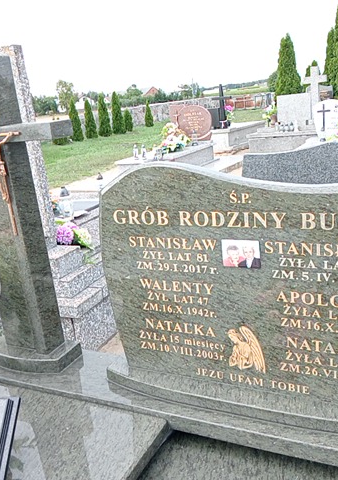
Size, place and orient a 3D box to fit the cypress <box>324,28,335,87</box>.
[{"bbox_3d":[5.872,-5.837,18.567,0.734,3.277,0.734,-6,15,0],"label":"cypress"}]

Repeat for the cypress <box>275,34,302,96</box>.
[{"bbox_3d":[3.835,-4.963,16.597,0.870,3.054,0.870,-6,15,0],"label":"cypress"}]

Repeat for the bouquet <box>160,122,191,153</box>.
[{"bbox_3d":[0.091,-2.328,11.727,0.660,0.600,0.580,2,18,29],"label":"bouquet"}]

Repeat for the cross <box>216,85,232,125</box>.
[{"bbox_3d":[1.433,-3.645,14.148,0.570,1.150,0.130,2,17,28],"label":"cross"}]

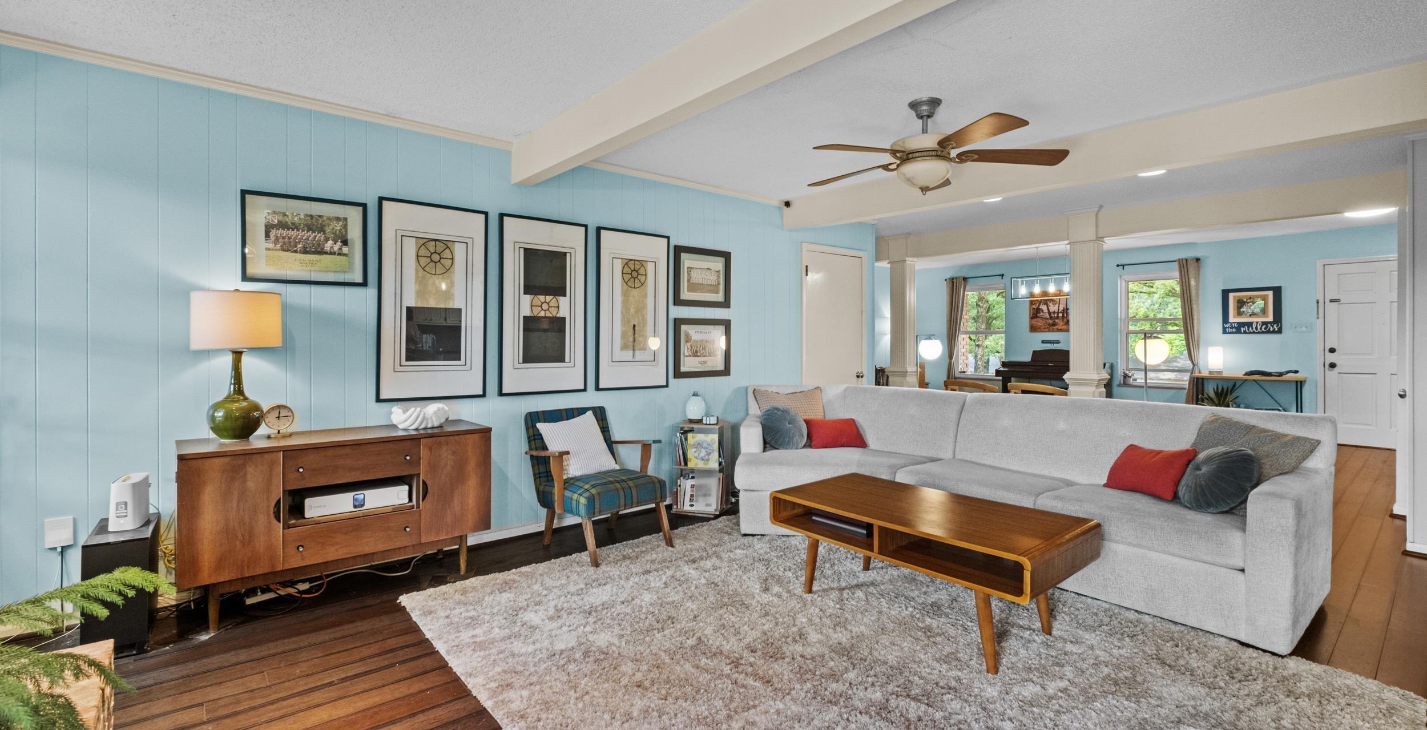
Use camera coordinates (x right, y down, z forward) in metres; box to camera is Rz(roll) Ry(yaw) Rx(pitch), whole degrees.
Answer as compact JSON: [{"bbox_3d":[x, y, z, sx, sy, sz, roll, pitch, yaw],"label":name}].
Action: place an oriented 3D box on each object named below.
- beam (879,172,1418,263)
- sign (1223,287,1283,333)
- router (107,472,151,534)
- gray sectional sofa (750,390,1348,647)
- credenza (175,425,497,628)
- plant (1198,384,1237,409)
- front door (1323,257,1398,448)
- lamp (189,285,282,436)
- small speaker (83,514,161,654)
[{"bbox_3d":[3.378,-1.329,5.876,0.190,0.285,4.500,-3,4,-42],"label":"beam"},{"bbox_3d":[6.717,-0.681,7.416,0.040,0.595,0.570,-1,1,-38],"label":"sign"},{"bbox_3d":[-2.365,0.555,2.410,0.100,0.200,0.105,0,1,-10],"label":"router"},{"bbox_3d":[1.247,0.640,3.500,1.550,0.850,3.200,-1,1,-38],"label":"gray sectional sofa"},{"bbox_3d":[-1.776,0.715,2.890,1.200,0.762,0.430,-1,2,-39],"label":"credenza"},{"bbox_3d":[6.320,0.490,7.451,0.390,0.500,0.390,-1,1,-38],"label":"plant"},{"bbox_3d":[7.381,-0.116,6.569,0.080,2.060,0.900,-1,2,-43],"label":"front door"},{"bbox_3d":[-2.122,0.005,2.644,0.320,0.672,0.320,-1,2,-39],"label":"lamp"},{"bbox_3d":[-2.418,0.894,2.439,0.195,0.450,0.370,-1,2,-39],"label":"small speaker"}]

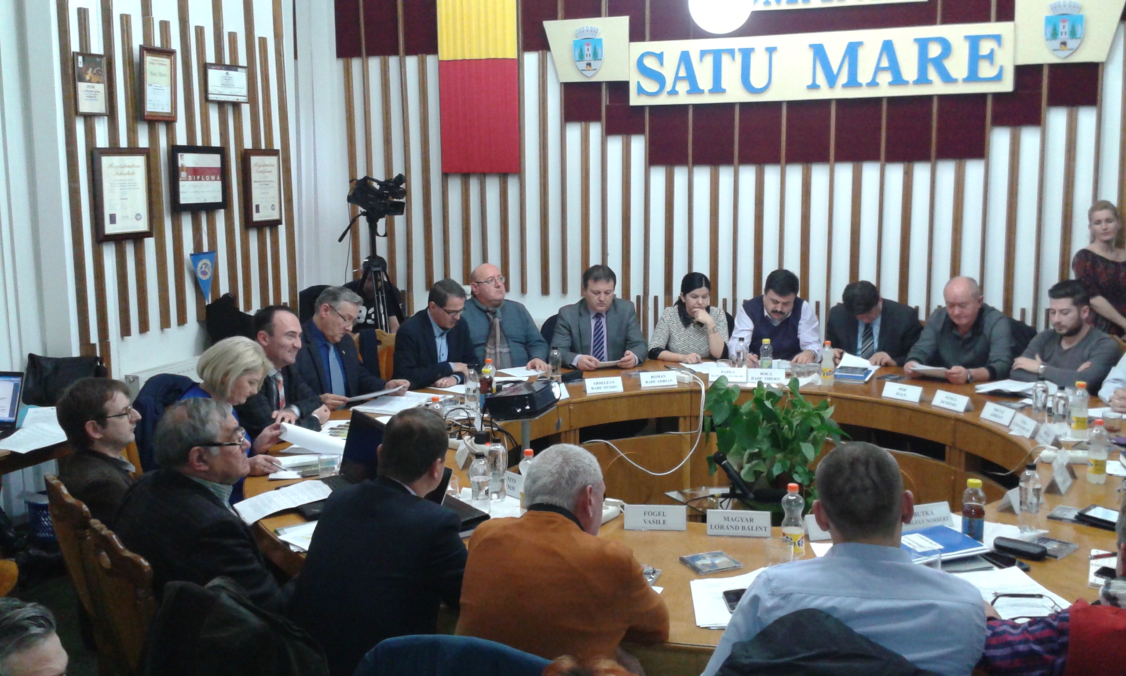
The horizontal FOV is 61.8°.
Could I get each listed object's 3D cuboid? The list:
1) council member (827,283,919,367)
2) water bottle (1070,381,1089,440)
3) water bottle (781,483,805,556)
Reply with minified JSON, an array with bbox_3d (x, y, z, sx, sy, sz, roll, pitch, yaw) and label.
[{"bbox_3d":[1.807,0.294,5.660,0.580,1.270,0.750,4,11,26],"label":"council member"},{"bbox_3d":[2.204,0.308,4.010,0.068,0.235,0.068,-1,10,0],"label":"water bottle"},{"bbox_3d":[0.702,0.556,2.870,0.067,0.235,0.067,-1,10,0],"label":"water bottle"}]

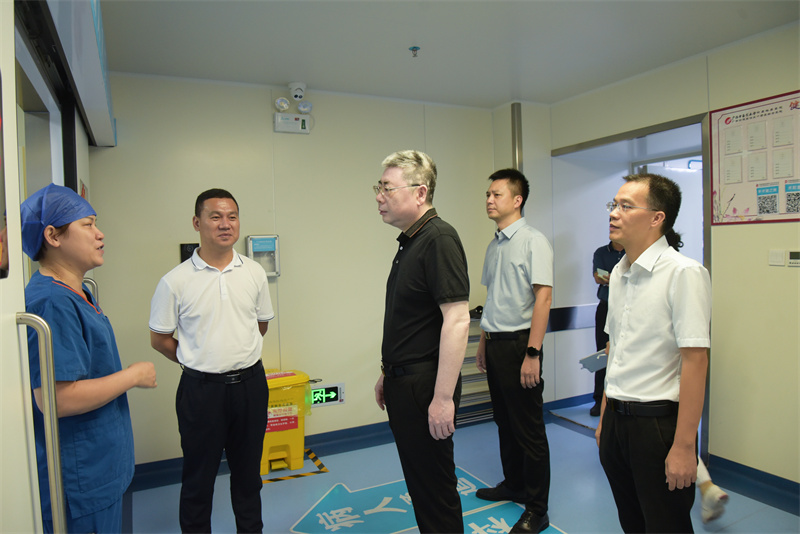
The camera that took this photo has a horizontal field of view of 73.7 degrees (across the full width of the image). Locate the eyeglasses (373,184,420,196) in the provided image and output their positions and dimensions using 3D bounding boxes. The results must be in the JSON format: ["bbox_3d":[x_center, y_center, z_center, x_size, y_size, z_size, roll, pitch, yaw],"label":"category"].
[{"bbox_3d":[-0.001,-0.263,1.825,0.140,0.045,0.140,-8,5,-22],"label":"eyeglasses"}]

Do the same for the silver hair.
[{"bbox_3d":[0.033,-0.307,1.830,0.190,0.185,0.165,-2,3,-22],"label":"silver hair"}]

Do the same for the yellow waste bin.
[{"bbox_3d":[-0.806,0.955,3.407,0.400,0.605,0.360,-2,3,-22],"label":"yellow waste bin"}]

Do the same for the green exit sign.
[{"bbox_3d":[-0.558,0.901,3.700,0.375,0.148,0.025,-3,3,-25],"label":"green exit sign"}]

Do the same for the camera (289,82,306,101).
[{"bbox_3d":[-0.670,-1.143,3.504,0.115,0.100,0.115,-2,3,-18],"label":"camera"}]

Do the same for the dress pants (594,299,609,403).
[{"bbox_3d":[1.709,0.674,4.200,0.380,0.830,0.260,-1,3,18],"label":"dress pants"}]

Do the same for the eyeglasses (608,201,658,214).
[{"bbox_3d":[0.864,-0.210,1.960,0.140,0.045,0.140,6,1,-13],"label":"eyeglasses"}]

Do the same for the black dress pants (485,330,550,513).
[{"bbox_3d":[0.598,0.778,2.702,0.280,0.890,0.410,-2,3,-20],"label":"black dress pants"}]

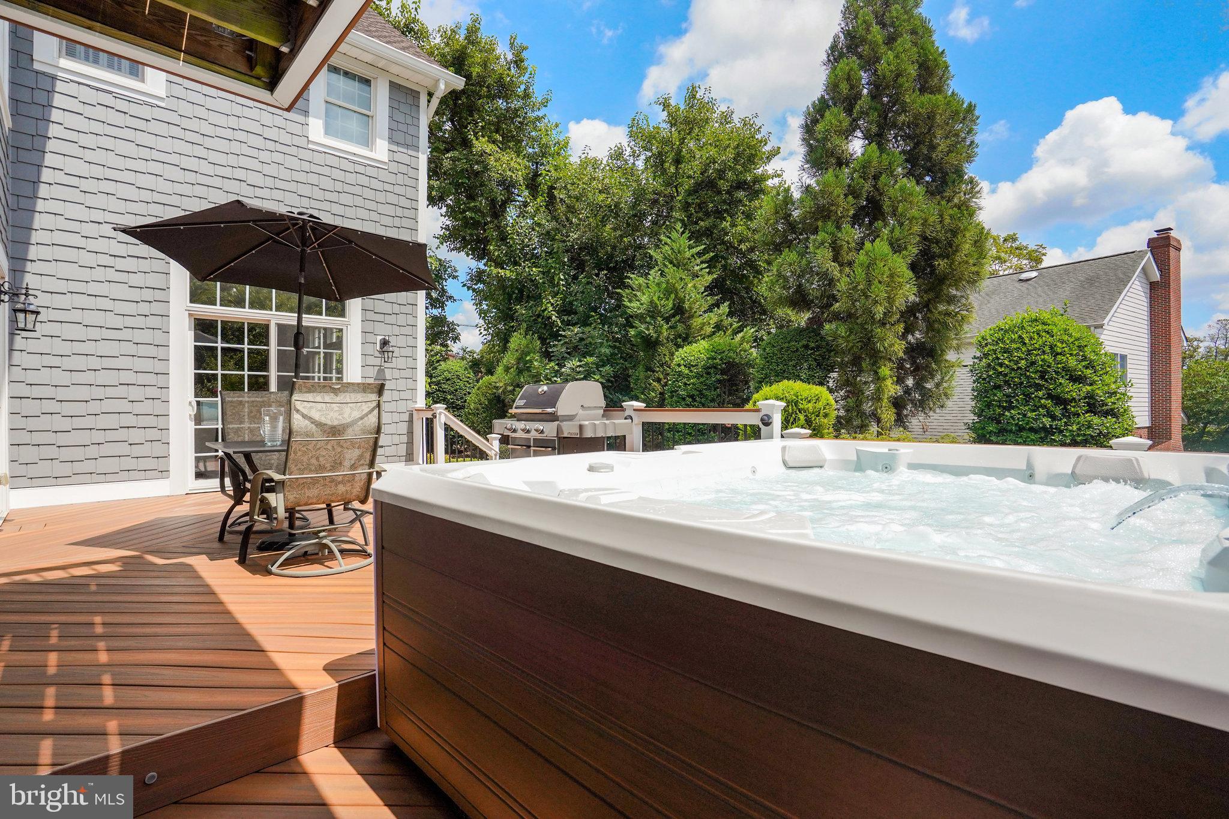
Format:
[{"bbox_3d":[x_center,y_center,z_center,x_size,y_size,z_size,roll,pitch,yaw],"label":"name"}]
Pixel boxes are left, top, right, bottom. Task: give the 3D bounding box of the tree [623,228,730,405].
[{"bbox_3d":[1.395,-1.363,12.500,2.500,5.630,2.500,0,0,0],"label":"tree"}]

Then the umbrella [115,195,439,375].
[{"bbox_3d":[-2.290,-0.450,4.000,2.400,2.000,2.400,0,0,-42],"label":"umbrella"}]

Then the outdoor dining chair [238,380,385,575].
[{"bbox_3d":[-1.830,0.405,3.420,0.720,1.110,0.670,0,0,42],"label":"outdoor dining chair"}]

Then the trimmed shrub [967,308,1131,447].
[{"bbox_3d":[7.831,-0.180,9.800,2.500,3.260,2.500,0,0,38],"label":"trimmed shrub"}]

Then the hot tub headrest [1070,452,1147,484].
[{"bbox_3d":[2.021,0.241,2.230,0.080,0.130,0.250,0,0,-44],"label":"hot tub headrest"}]

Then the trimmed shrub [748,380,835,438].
[{"bbox_3d":[2.823,0.501,8.800,1.500,1.900,1.500,0,0,0],"label":"trimmed shrub"}]

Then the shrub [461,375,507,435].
[{"bbox_3d":[-2.699,0.371,11.500,1.150,2.160,1.150,0,0,-12],"label":"shrub"}]

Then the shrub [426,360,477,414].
[{"bbox_3d":[-4.023,0.108,13.500,1.300,2.680,1.300,0,0,-18],"label":"shrub"}]

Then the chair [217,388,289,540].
[{"bbox_3d":[-2.880,0.400,4.570,0.670,1.120,0.740,0,0,-44],"label":"chair"}]

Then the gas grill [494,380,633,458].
[{"bbox_3d":[-0.470,0.360,4.800,0.660,1.200,1.280,0,0,-43],"label":"gas grill"}]

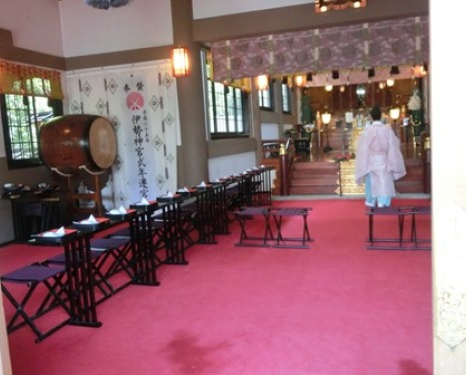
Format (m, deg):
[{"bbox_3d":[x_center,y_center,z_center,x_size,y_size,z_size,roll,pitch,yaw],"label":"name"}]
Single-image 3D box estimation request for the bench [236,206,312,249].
[{"bbox_3d":[0.504,0.486,5.335,0.890,0.410,0.370,-1,7,22],"label":"bench"}]

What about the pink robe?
[{"bbox_3d":[2.497,-0.491,7.407,0.790,1.250,0.480,-1,7,17],"label":"pink robe"}]

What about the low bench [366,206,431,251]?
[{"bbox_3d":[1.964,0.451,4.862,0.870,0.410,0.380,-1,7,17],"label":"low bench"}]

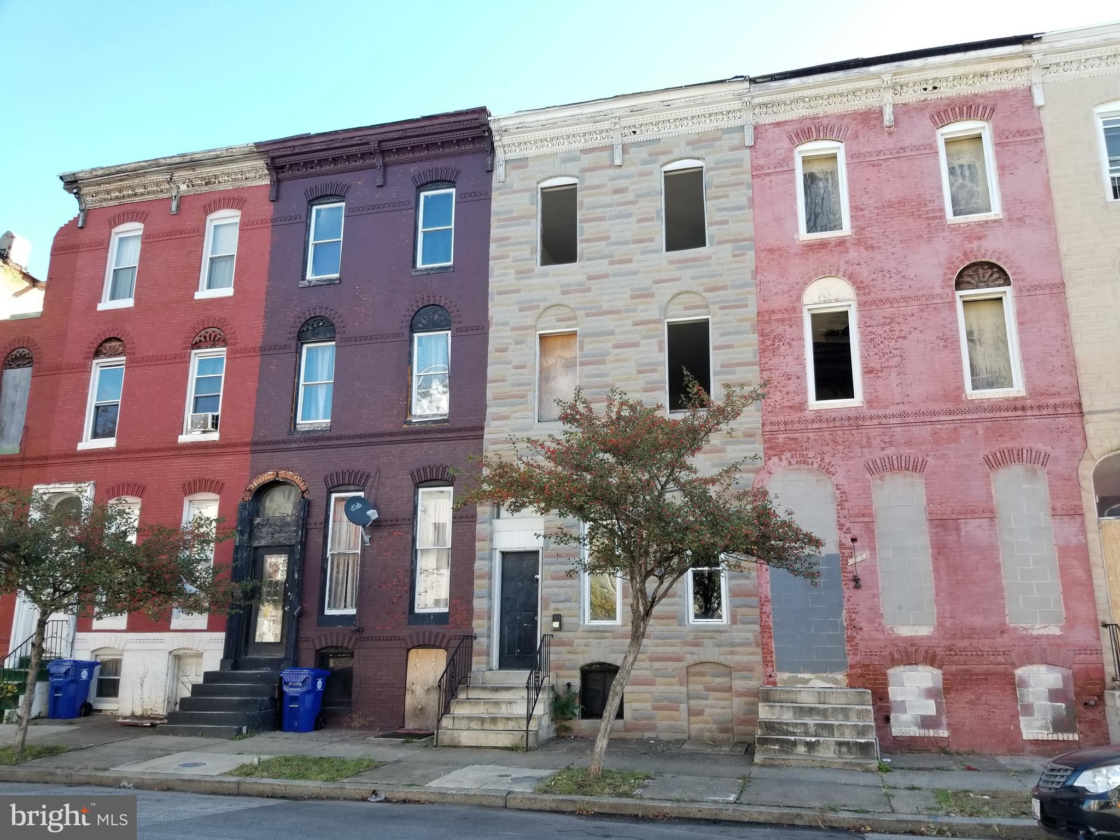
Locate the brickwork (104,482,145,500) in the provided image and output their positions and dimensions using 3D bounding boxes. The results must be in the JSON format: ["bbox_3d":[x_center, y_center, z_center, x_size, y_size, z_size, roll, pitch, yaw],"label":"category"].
[{"bbox_3d":[-8.722,1.425,16.910,0.951,0.337,0.120,-3,-13,14],"label":"brickwork"}]

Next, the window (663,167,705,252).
[{"bbox_3d":[2.324,-3.921,15.637,0.747,1.639,0.150,-4,-14,14],"label":"window"}]

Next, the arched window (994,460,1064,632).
[{"bbox_3d":[7.101,1.873,12.815,0.780,2.421,0.150,-3,-13,13],"label":"arched window"}]

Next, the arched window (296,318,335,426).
[{"bbox_3d":[-4.723,-0.949,16.341,0.758,2.192,0.140,-3,-13,13],"label":"arched window"}]

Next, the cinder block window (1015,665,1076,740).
[{"bbox_3d":[7.120,4.131,12.330,0.768,1.061,0.162,-4,-14,14],"label":"cinder block window"}]

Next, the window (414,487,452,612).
[{"bbox_3d":[-2.261,2.321,15.151,0.661,2.249,0.140,-3,-13,14],"label":"window"}]

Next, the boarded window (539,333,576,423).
[{"bbox_3d":[-0.037,-0.818,15.505,0.753,1.719,0.150,-4,-14,14],"label":"boarded window"}]

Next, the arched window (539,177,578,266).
[{"bbox_3d":[-0.028,-3.718,15.797,0.778,1.820,0.140,-3,-13,13],"label":"arched window"}]

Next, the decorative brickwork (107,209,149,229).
[{"bbox_3d":[-9.475,-4.426,18.462,1.052,0.380,0.120,-3,-13,14],"label":"decorative brickwork"}]

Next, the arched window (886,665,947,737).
[{"bbox_3d":[5.404,4.248,12.717,0.799,1.034,0.170,-3,-13,14],"label":"arched window"}]

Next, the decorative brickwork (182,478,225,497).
[{"bbox_3d":[-7.077,1.357,16.788,0.999,0.359,0.100,-4,-14,14],"label":"decorative brickwork"}]

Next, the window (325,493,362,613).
[{"bbox_3d":[-3.924,2.430,15.404,0.638,2.180,0.120,-3,-13,13],"label":"window"}]

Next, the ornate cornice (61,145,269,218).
[{"bbox_3d":[-8.584,-5.024,18.201,4.902,0.930,0.627,-4,-14,14],"label":"ornate cornice"}]

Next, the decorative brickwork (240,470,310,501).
[{"bbox_3d":[-5.426,1.227,16.079,1.400,0.576,0.170,-3,-13,14],"label":"decorative brickwork"}]

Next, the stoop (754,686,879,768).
[{"bbox_3d":[3.713,4.478,12.331,1.678,0.960,1.415,-4,-14,14],"label":"stoop"}]

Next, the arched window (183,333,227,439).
[{"bbox_3d":[-7.084,-0.742,16.865,0.814,2.270,0.140,-3,-13,13],"label":"arched window"}]

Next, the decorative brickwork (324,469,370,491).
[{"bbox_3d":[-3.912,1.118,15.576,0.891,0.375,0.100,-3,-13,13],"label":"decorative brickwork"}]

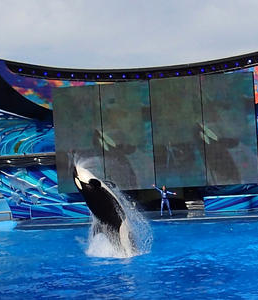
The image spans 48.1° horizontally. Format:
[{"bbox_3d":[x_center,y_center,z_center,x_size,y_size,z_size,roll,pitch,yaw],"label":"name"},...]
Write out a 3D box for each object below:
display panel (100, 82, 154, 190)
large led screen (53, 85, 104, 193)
[{"bbox_3d":[-0.036,-0.886,18.353,3.089,6.750,0.400,-4,0,5],"label":"display panel"},{"bbox_3d":[-3.149,-0.694,18.610,3.089,6.750,0.400,-4,0,5],"label":"large led screen"}]

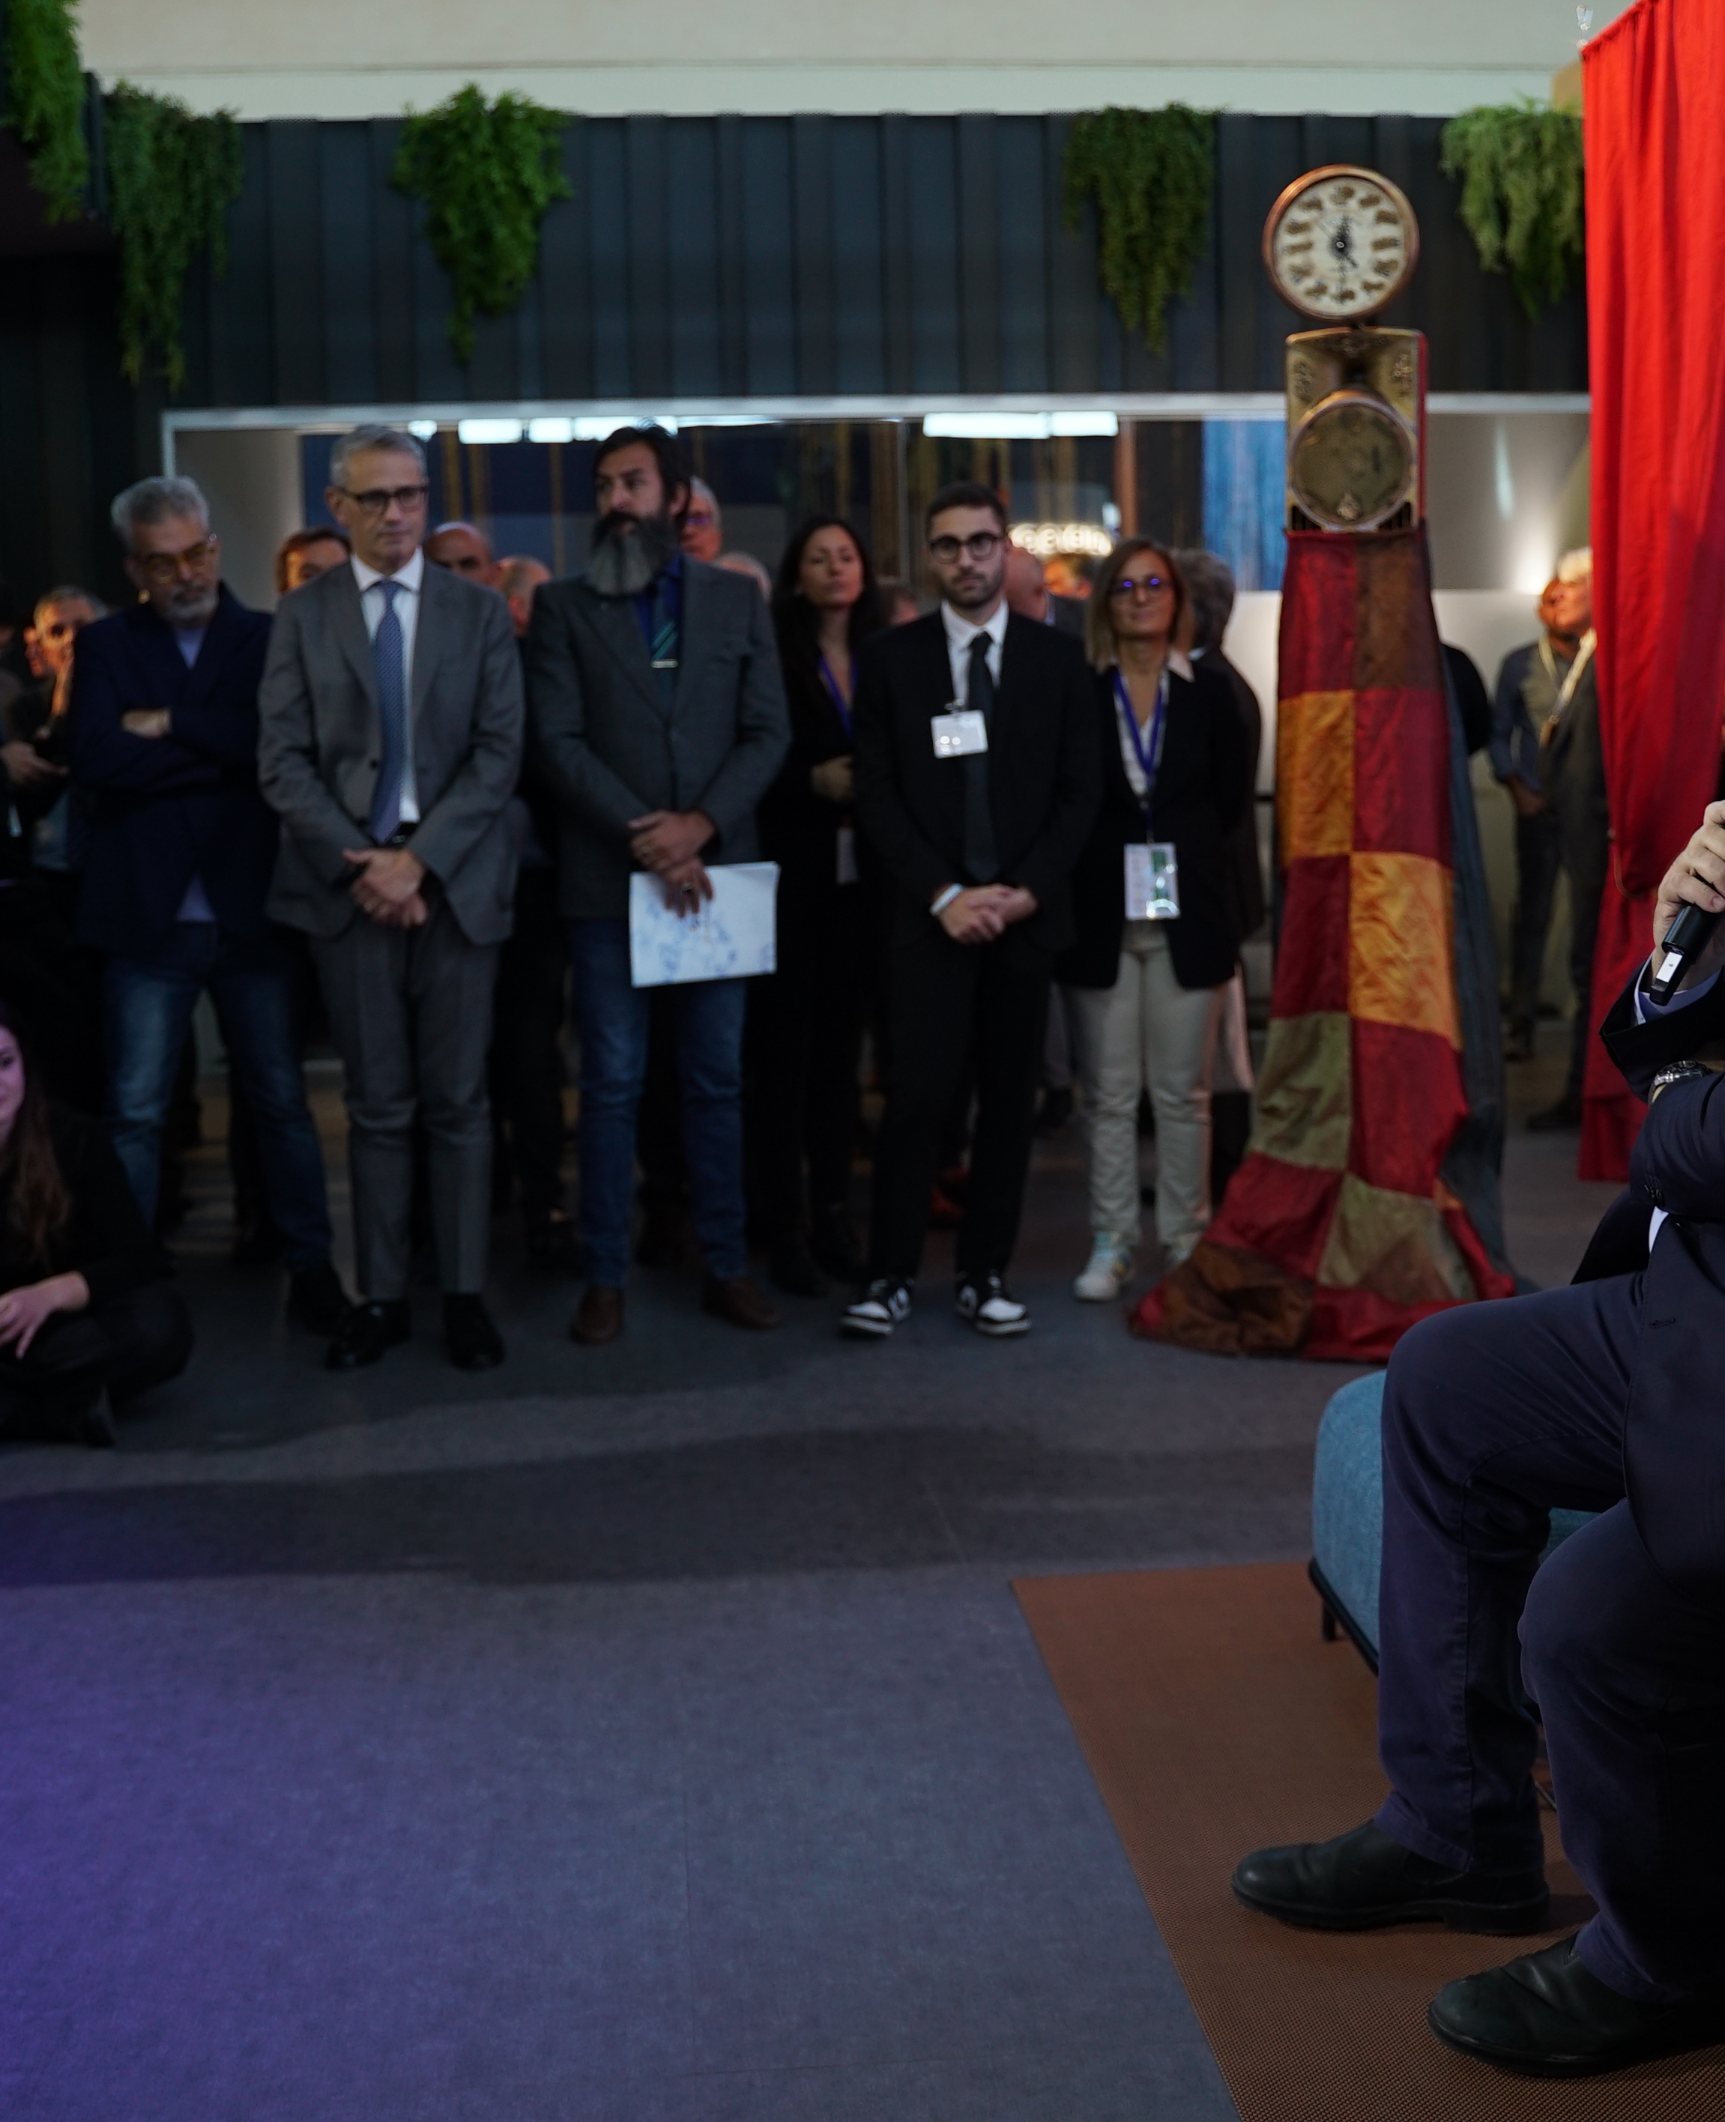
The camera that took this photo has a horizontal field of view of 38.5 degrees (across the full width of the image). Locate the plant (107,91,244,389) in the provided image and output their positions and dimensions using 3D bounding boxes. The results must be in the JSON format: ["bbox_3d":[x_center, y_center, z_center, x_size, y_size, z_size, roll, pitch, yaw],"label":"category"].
[{"bbox_3d":[-2.441,-2.915,8.787,0.442,1.022,0.363,-2,7,-5],"label":"plant"}]

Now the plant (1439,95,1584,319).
[{"bbox_3d":[2.433,-3.153,9.168,0.529,0.749,0.363,-2,7,-5],"label":"plant"}]

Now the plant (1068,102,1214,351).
[{"bbox_3d":[1.016,-3.033,9.064,0.545,0.867,0.363,-2,7,-5],"label":"plant"}]

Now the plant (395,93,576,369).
[{"bbox_3d":[-1.353,-2.985,8.870,0.624,0.934,0.363,-2,7,-5],"label":"plant"}]

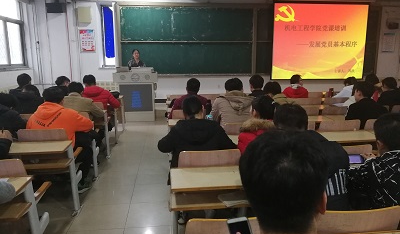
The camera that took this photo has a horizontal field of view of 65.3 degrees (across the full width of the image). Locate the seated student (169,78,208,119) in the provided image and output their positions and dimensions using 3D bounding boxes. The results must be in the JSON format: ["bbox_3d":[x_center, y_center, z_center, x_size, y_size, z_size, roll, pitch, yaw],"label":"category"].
[{"bbox_3d":[-0.179,-0.003,5.156,0.600,1.260,0.720,-1,11,-6],"label":"seated student"}]

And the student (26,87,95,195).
[{"bbox_3d":[-1.697,0.251,3.861,0.700,1.260,0.780,0,11,-1],"label":"student"}]

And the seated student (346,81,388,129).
[{"bbox_3d":[1.872,0.189,3.704,0.540,1.240,0.680,-2,11,-11],"label":"seated student"}]

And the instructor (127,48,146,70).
[{"bbox_3d":[-1.643,-0.940,8.241,0.470,1.620,0.320,-1,11,-6],"label":"instructor"}]

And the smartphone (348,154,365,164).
[{"bbox_3d":[1.222,0.327,2.413,0.150,0.074,0.009,-1,-23,-3],"label":"smartphone"}]

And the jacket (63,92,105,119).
[{"bbox_3d":[-1.688,-0.043,4.584,0.560,0.660,0.450,0,11,0],"label":"jacket"}]

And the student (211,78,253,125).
[{"bbox_3d":[0.366,0.193,3.579,0.530,1.270,0.700,-1,11,-6],"label":"student"}]

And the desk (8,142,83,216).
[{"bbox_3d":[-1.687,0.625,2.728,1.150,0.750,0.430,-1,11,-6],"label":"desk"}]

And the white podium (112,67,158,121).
[{"bbox_3d":[-1.521,-0.566,7.639,1.020,1.250,0.680,-1,11,-6],"label":"white podium"}]

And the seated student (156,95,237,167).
[{"bbox_3d":[-0.004,0.417,2.619,0.650,1.200,0.740,-1,11,-6],"label":"seated student"}]

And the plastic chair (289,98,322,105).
[{"bbox_3d":[2.038,-0.007,6.267,0.520,0.820,0.500,-1,11,-6],"label":"plastic chair"}]

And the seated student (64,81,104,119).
[{"bbox_3d":[-1.577,0.125,4.150,0.580,1.190,0.700,-1,11,-6],"label":"seated student"}]

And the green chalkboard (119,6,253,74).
[{"bbox_3d":[-0.359,-2.214,9.129,3.880,1.930,0.100,-1,11,-6],"label":"green chalkboard"}]

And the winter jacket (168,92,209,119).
[{"bbox_3d":[-0.178,-0.121,5.030,0.600,0.660,0.460,-1,11,-6],"label":"winter jacket"}]

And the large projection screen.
[{"bbox_3d":[3.621,-2.227,9.386,2.980,2.230,0.060,-1,11,-6],"label":"large projection screen"}]

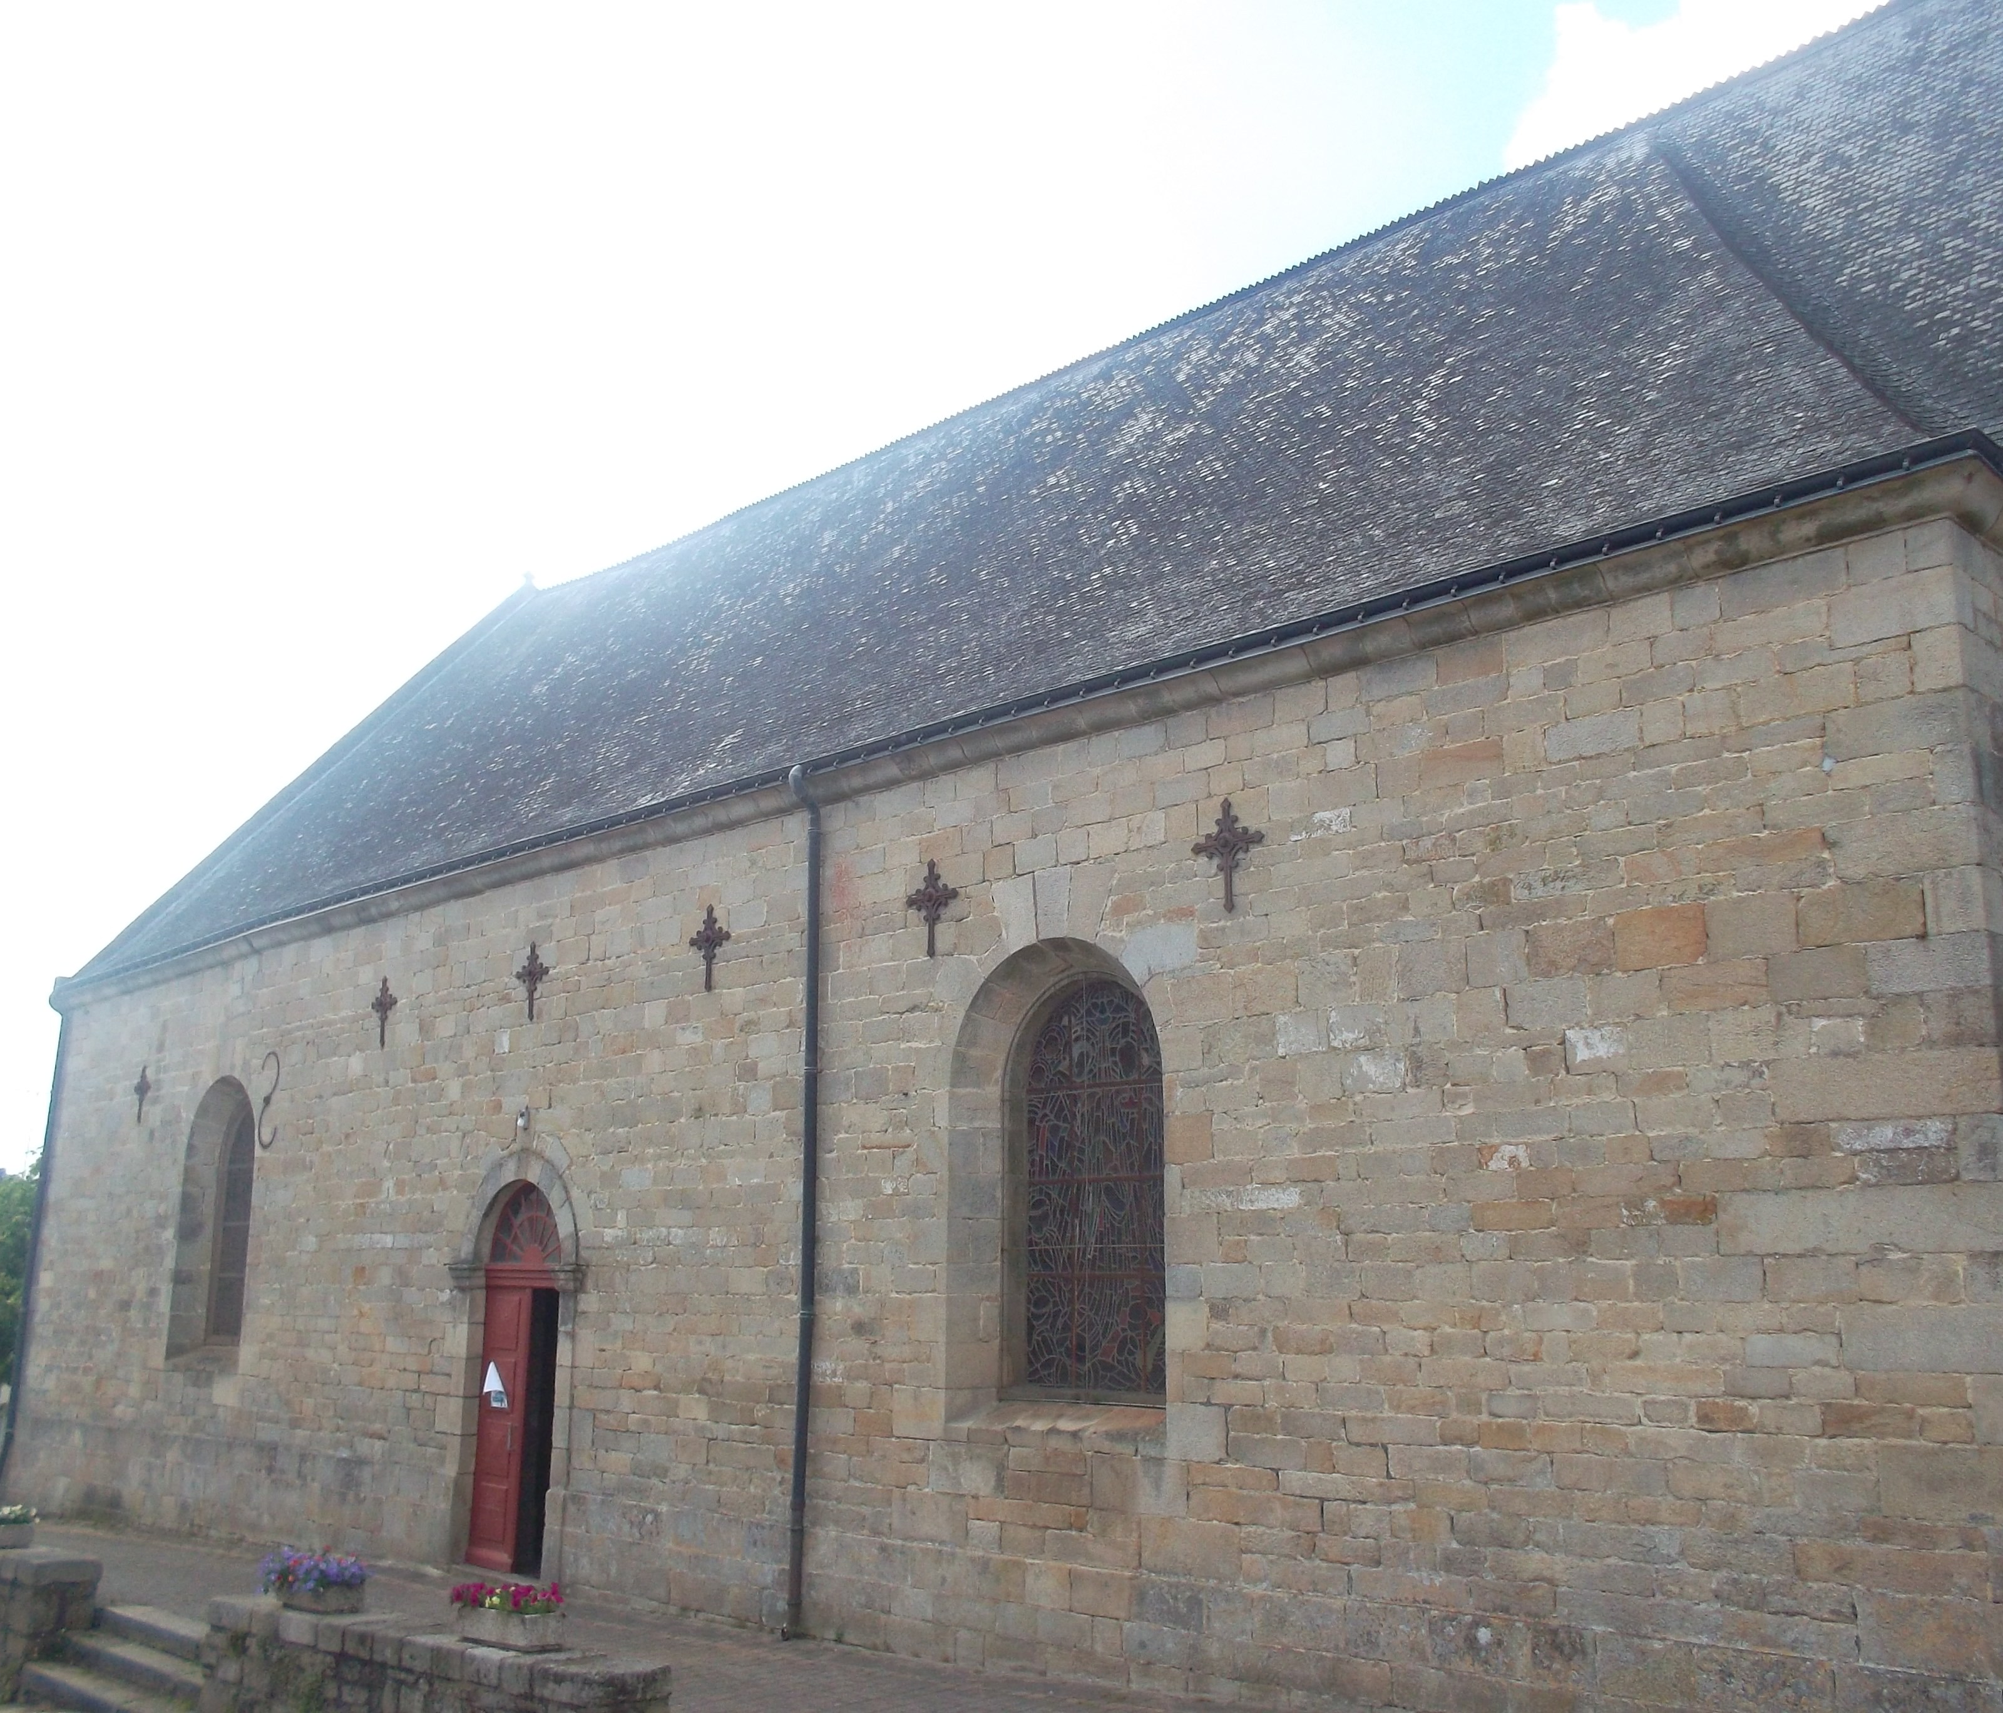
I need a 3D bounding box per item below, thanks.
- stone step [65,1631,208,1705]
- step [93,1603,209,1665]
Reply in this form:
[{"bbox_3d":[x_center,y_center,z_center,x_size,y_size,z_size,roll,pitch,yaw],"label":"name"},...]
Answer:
[{"bbox_3d":[-6.128,5.797,13.228,2.168,0.157,0.340,-12,-18,43],"label":"stone step"},{"bbox_3d":[-6.120,5.748,13.680,2.083,0.157,0.349,-12,-18,43],"label":"step"}]

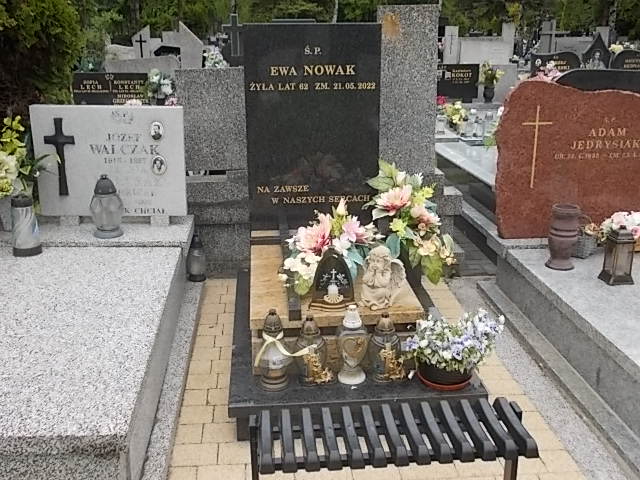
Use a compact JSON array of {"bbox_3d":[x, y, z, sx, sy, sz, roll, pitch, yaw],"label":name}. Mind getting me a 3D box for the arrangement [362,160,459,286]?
[{"bbox_3d":[0.404,-0.064,3.145,0.400,0.550,0.280,-4,19,-13],"label":"arrangement"}]

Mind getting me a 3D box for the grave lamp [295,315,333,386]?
[{"bbox_3d":[-0.029,0.387,2.500,0.120,0.255,0.115,-4,19,-14],"label":"grave lamp"}]

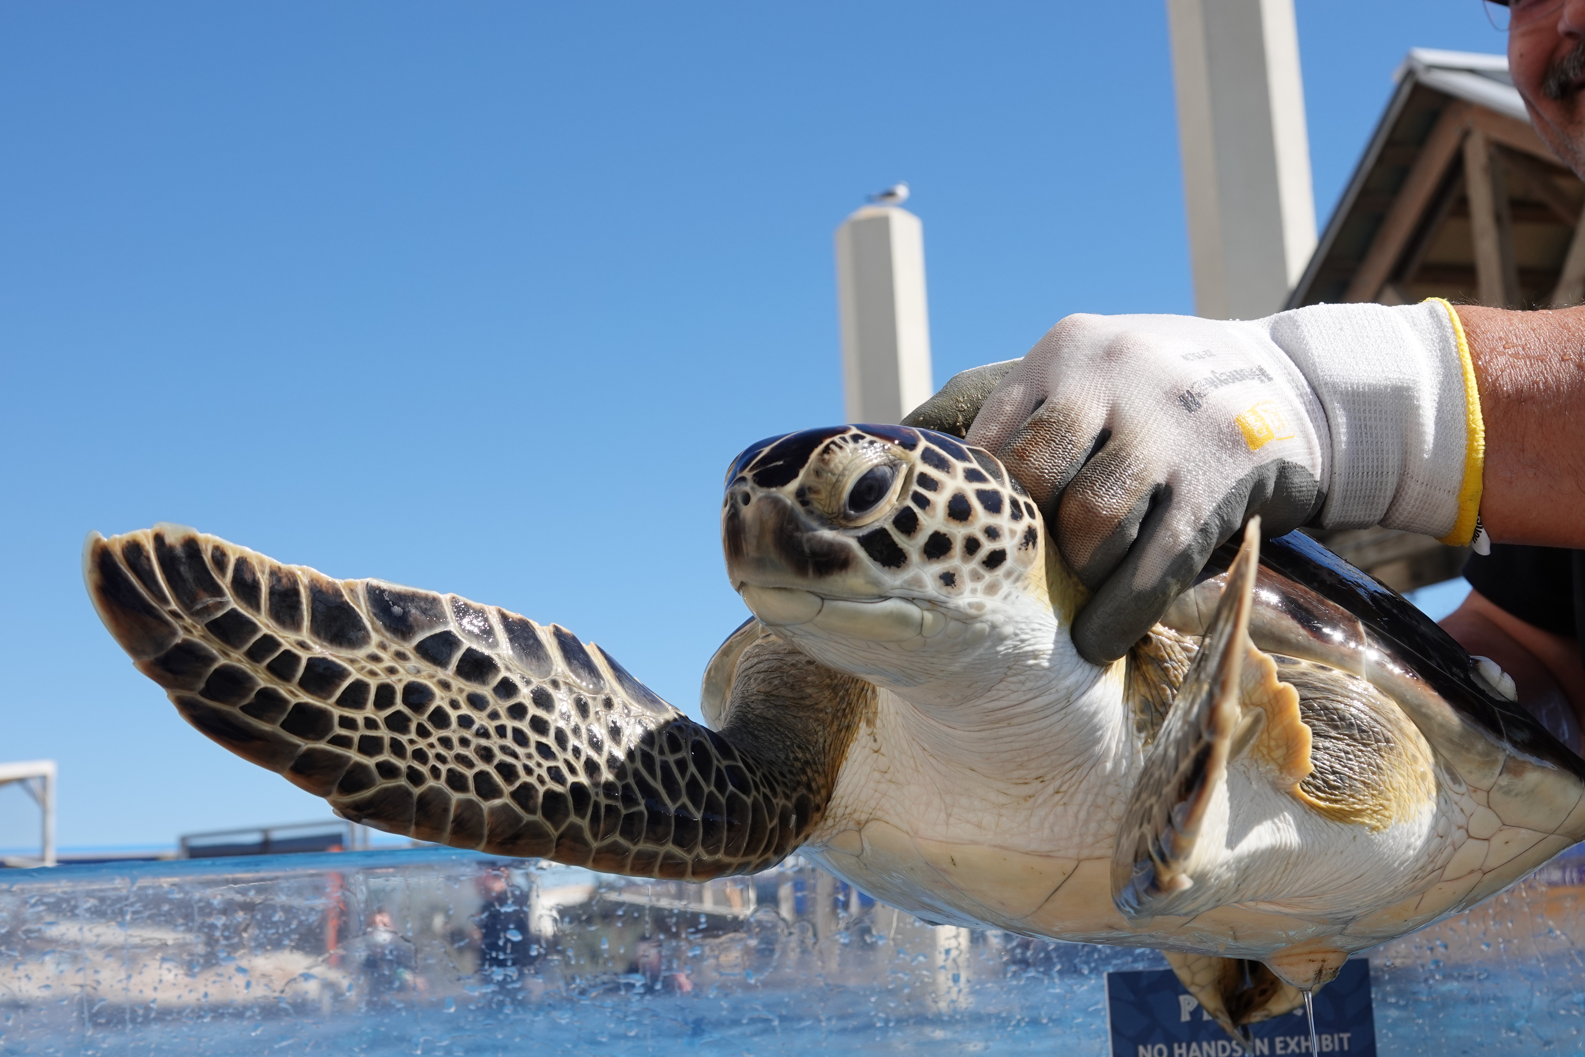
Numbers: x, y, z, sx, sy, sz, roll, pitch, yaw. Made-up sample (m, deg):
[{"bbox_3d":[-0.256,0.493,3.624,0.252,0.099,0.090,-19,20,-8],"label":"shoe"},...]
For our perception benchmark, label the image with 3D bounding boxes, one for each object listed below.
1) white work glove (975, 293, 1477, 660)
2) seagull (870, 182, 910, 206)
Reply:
[{"bbox_3d":[0.132,-0.014,0.700,0.165,0.115,0.110,-2,-11,-6],"label":"white work glove"},{"bbox_3d":[0.856,-2.958,19.500,0.380,0.210,0.140,-9,-12,27],"label":"seagull"}]

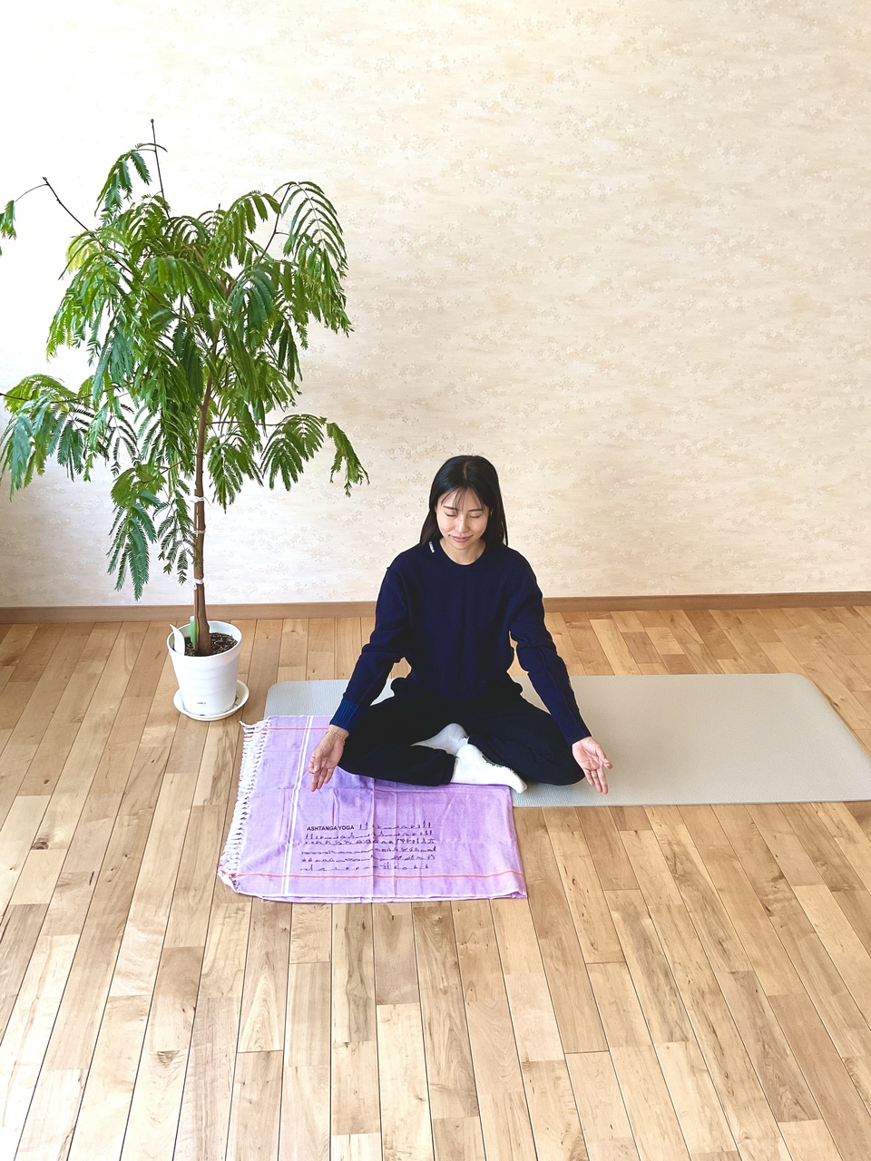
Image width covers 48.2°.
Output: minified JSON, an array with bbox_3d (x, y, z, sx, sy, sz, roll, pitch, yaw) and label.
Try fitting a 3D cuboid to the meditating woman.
[{"bbox_3d":[0.048,0.105,2.521,0.770,0.815,0.600,1,27,-2],"label":"meditating woman"}]

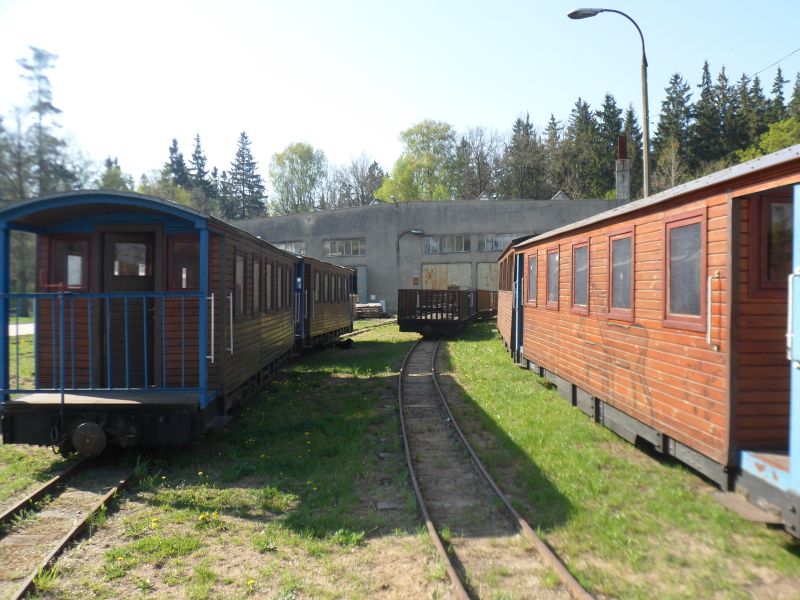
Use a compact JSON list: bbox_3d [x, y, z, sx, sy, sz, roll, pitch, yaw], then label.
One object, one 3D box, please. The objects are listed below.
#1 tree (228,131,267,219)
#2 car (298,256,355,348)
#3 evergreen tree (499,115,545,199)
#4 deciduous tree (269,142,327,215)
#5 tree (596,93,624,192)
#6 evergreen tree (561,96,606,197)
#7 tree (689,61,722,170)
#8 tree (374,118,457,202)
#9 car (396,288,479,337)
[{"bbox_3d":[-19.188,-10.320,77.845,5.200,21.483,5.200,0,1,0],"label":"tree"},{"bbox_3d":[-2.990,0.050,18.600,2.140,2.740,7.900,0,1,4],"label":"car"},{"bbox_3d":[14.798,-11.069,75.832,5.600,23.045,5.600,0,1,0],"label":"evergreen tree"},{"bbox_3d":[-11.498,-8.559,69.872,6.600,18.216,6.600,0,1,0],"label":"deciduous tree"},{"bbox_3d":[23.951,-11.481,70.825,4.600,24.028,4.600,0,1,0],"label":"tree"},{"bbox_3d":[21.058,-11.366,71.827,5.600,23.766,5.600,0,1,0],"label":"evergreen tree"},{"bbox_3d":[31.823,-12.158,64.813,5.000,25.576,5.000,0,1,0],"label":"tree"},{"bbox_3d":[2.168,-9.238,65.860,8.200,19.704,8.200,0,1,0],"label":"tree"},{"bbox_3d":[1.660,0.439,23.810,2.030,1.700,7.100,0,1,11],"label":"car"}]

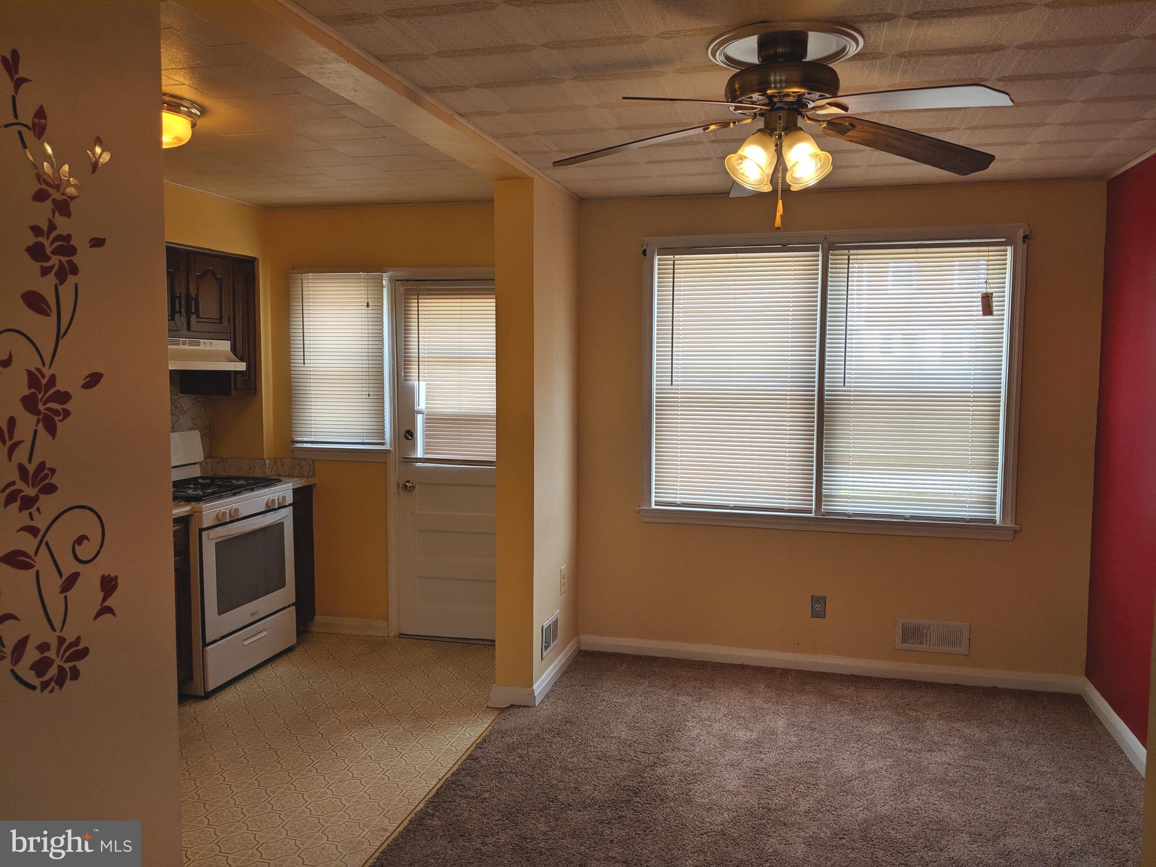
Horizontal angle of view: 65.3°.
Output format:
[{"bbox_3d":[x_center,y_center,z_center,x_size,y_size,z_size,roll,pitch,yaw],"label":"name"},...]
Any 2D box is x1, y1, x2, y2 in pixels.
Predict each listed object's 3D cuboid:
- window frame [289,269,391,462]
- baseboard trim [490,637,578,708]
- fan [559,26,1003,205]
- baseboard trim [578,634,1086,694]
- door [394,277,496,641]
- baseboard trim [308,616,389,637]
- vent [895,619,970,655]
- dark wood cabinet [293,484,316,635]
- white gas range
[{"bbox_3d":[-1.371,-0.397,5.202,0.634,1.107,0.080,1,5,15],"label":"window frame"},{"bbox_3d":[-0.190,1.186,4.582,0.225,0.097,0.855,1,5,15],"label":"baseboard trim"},{"bbox_3d":[0.532,-0.828,2.429,1.285,0.410,1.225,1,5,15],"label":"fan"},{"bbox_3d":[1.226,1.180,4.646,2.498,0.091,0.020,1,5,15],"label":"baseboard trim"},{"bbox_3d":[-0.635,0.160,5.062,0.820,2.045,0.048,1,5,15],"label":"door"},{"bbox_3d":[-1.337,1.133,5.322,0.490,0.092,0.020,1,5,15],"label":"baseboard trim"},{"bbox_3d":[1.764,1.011,4.487,0.348,0.164,0.022,1,5,15],"label":"vent"},{"bbox_3d":[-1.897,0.739,5.266,0.615,0.872,0.325,1,5,15],"label":"dark wood cabinet"},{"bbox_3d":[-1.984,0.619,4.705,0.725,1.204,0.765,1,5,15],"label":"white gas range"}]

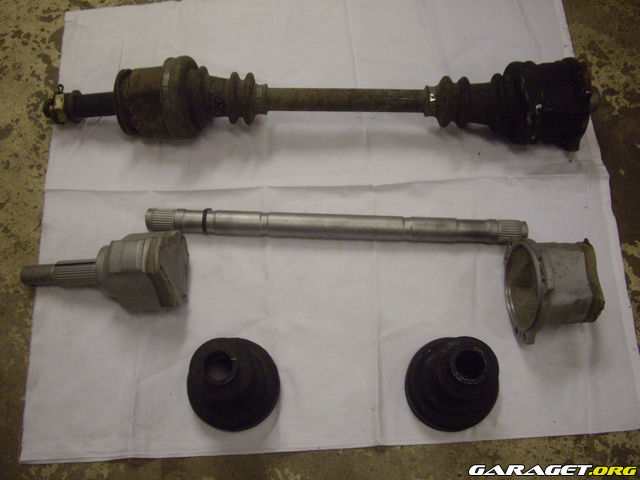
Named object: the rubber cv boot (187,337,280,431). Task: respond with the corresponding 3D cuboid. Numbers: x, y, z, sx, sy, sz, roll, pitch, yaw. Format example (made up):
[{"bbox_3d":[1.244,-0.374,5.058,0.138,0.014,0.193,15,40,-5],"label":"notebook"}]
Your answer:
[{"bbox_3d":[-0.085,0.124,0.649,0.092,0.103,0.092,0,68,0],"label":"rubber cv boot"}]

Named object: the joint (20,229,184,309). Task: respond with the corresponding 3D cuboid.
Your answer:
[{"bbox_3d":[-0.214,0.033,0.700,0.160,0.078,0.083,-2,68,-1],"label":"joint"}]

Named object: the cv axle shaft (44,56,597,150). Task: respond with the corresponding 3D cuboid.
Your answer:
[{"bbox_3d":[0.000,-0.151,0.766,0.600,0.092,0.096,-1,68,0],"label":"cv axle shaft"}]

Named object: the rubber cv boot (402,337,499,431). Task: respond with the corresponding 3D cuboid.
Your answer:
[{"bbox_3d":[0.130,0.126,0.651,0.092,0.099,0.092,0,68,0],"label":"rubber cv boot"}]

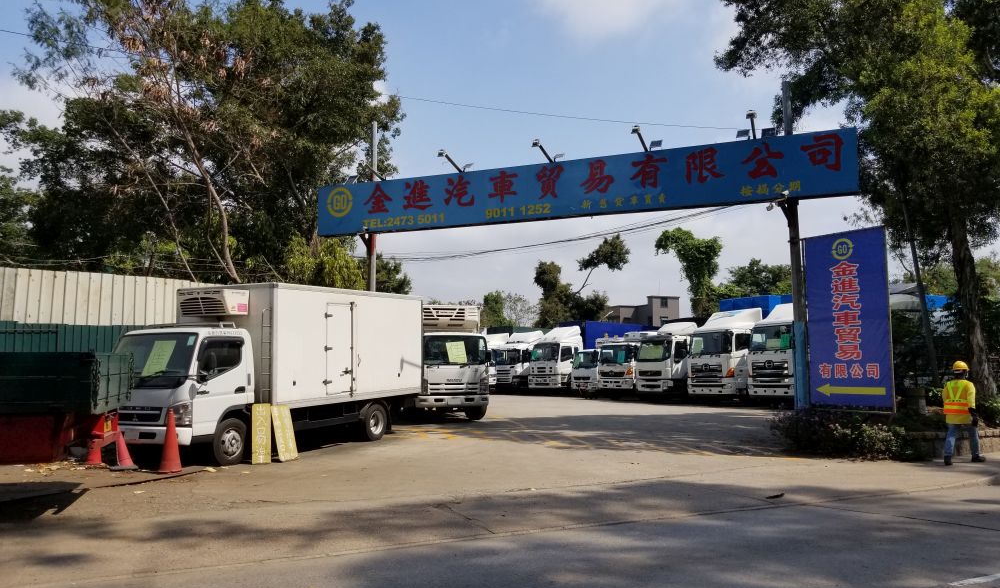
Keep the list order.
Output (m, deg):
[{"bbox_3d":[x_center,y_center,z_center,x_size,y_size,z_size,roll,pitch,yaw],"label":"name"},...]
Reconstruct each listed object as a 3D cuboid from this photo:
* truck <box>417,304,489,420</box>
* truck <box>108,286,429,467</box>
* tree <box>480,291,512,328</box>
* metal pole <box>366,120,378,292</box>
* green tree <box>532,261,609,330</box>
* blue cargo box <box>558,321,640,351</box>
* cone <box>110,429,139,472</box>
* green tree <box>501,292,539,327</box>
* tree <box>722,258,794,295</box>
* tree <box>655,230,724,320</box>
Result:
[{"bbox_3d":[-2.015,2.124,23.517,2.150,3.150,6.800,1,-5,-13],"label":"truck"},{"bbox_3d":[-4.060,1.438,13.977,2.200,2.880,6.300,-2,-6,26],"label":"truck"},{"bbox_3d":[-0.303,3.487,64.947,3.200,7.800,3.200,0,-5,0],"label":"tree"},{"bbox_3d":[-3.420,-0.645,20.338,0.150,8.100,0.150,0,-5,0],"label":"metal pole"},{"bbox_3d":[5.463,2.327,57.592,5.900,9.400,5.300,0,-5,0],"label":"green tree"},{"bbox_3d":[6.500,3.212,46.398,2.450,2.750,6.600,-4,-7,40],"label":"blue cargo box"},{"bbox_3d":[-6.026,2.459,12.080,0.390,0.710,0.390,2,-6,-27],"label":"cone"},{"bbox_3d":[1.834,3.945,69.644,3.700,8.200,3.700,0,-5,0],"label":"green tree"},{"bbox_3d":[21.668,2.025,62.066,5.800,10.200,5.200,0,-5,0],"label":"tree"},{"bbox_3d":[13.552,0.816,54.142,4.400,11.200,4.200,0,-5,0],"label":"tree"}]

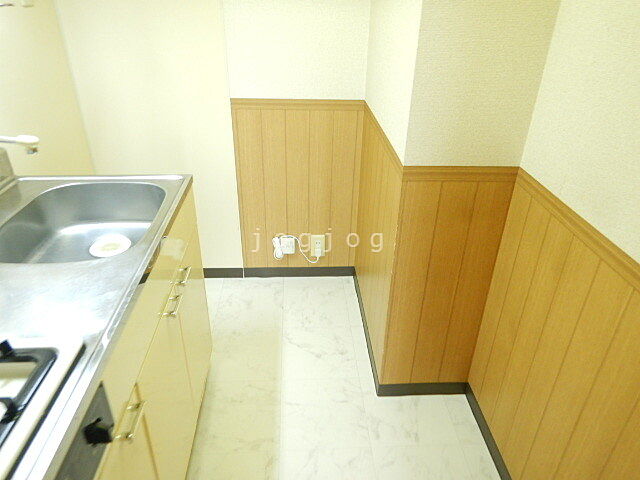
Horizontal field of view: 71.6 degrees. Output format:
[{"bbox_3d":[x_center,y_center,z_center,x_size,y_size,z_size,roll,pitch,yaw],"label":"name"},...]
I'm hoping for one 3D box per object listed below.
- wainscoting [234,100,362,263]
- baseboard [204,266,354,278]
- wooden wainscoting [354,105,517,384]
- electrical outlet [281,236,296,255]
[{"bbox_3d":[-0.098,-0.219,2.066,0.566,0.834,0.025,-1,30,-3],"label":"wainscoting"},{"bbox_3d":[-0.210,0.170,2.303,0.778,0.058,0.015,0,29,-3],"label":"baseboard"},{"bbox_3d":[0.365,-0.031,1.749,0.326,0.834,0.782,-1,30,-3],"label":"wooden wainscoting"},{"bbox_3d":[-0.157,0.034,2.202,0.069,0.095,0.023,-1,30,-3],"label":"electrical outlet"}]

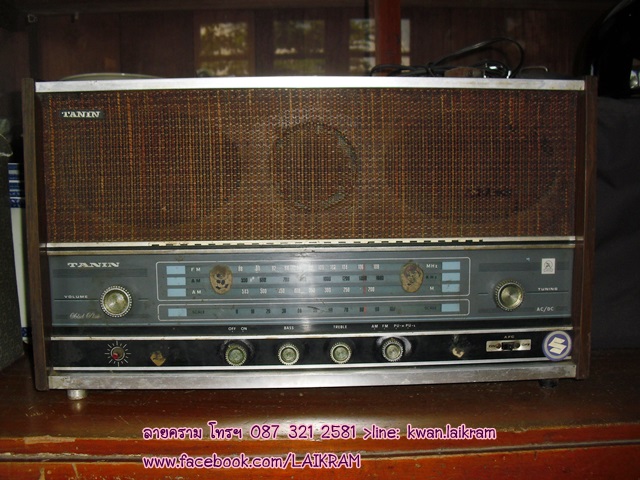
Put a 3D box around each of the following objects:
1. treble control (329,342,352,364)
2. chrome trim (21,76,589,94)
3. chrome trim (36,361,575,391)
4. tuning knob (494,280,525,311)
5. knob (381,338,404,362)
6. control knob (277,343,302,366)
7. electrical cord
[{"bbox_3d":[0.023,0.126,0.738,0.023,0.023,0.014,-1,5,-3],"label":"treble control"},{"bbox_3d":[-0.004,-0.165,0.707,0.578,0.013,0.012,-1,5,-3],"label":"chrome trim"},{"bbox_3d":[-0.004,0.152,0.737,0.578,0.017,0.016,-1,5,-3],"label":"chrome trim"},{"bbox_3d":[0.212,0.062,0.745,0.031,0.031,0.016,-1,5,-3],"label":"tuning knob"},{"bbox_3d":[0.080,0.123,0.740,0.023,0.023,0.014,-1,5,-3],"label":"knob"},{"bbox_3d":[-0.034,0.126,0.735,0.023,0.023,0.014,-1,5,-3],"label":"control knob"},{"bbox_3d":[0.155,-0.211,0.815,0.187,0.062,0.080,-1,5,-3],"label":"electrical cord"}]

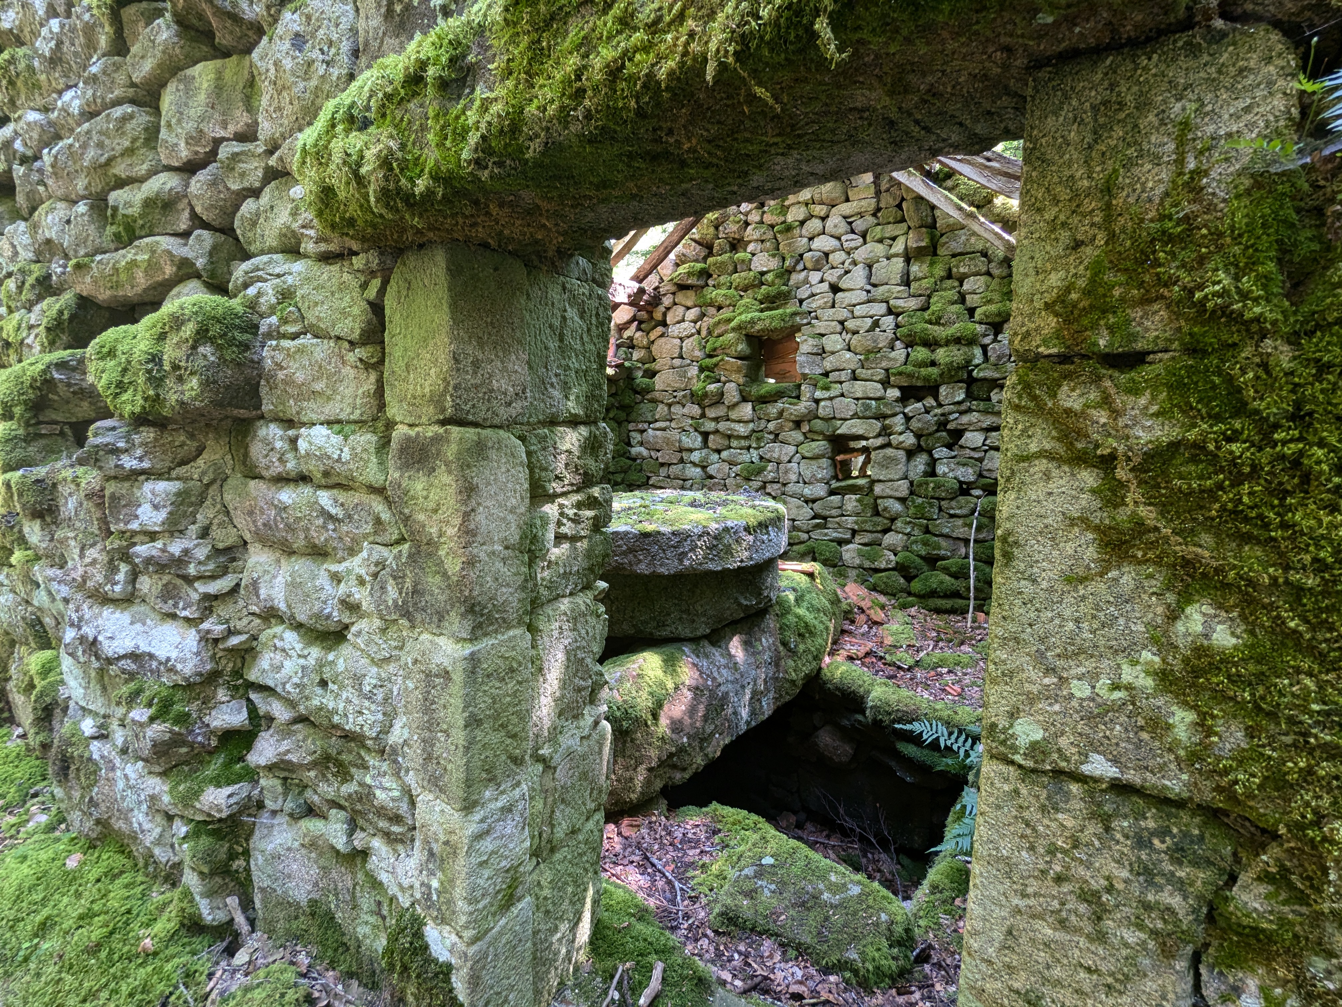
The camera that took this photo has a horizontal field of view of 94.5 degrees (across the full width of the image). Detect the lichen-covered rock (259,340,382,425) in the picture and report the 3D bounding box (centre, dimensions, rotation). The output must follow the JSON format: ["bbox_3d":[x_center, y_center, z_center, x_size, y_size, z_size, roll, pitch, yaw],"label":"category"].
[{"bbox_3d":[-0.830,-0.320,1.666,0.503,0.209,0.240,5,8,28],"label":"lichen-covered rock"}]

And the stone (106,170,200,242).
[{"bbox_3d":[-1.472,-0.876,1.906,0.543,0.184,0.220,5,8,28],"label":"stone"}]

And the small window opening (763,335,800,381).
[{"bbox_3d":[0.923,-1.210,5.200,0.330,0.400,0.200,4,8,26],"label":"small window opening"}]

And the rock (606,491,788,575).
[{"bbox_3d":[-0.083,0.102,2.785,1.200,0.170,1.200,0,7,0],"label":"rock"}]

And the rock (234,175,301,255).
[{"bbox_3d":[-1.181,-0.844,1.812,0.190,0.208,0.157,5,8,31],"label":"rock"}]

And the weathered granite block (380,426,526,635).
[{"bbox_3d":[-0.569,0.050,1.670,0.280,0.500,0.250,4,8,31],"label":"weathered granite block"}]

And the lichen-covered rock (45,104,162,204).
[{"bbox_3d":[-2.088,-1.290,2.285,0.421,0.317,0.269,5,8,31],"label":"lichen-covered rock"}]

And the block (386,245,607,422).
[{"bbox_3d":[-0.420,-0.393,1.610,0.236,0.373,0.538,5,8,31],"label":"block"}]

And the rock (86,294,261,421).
[{"bbox_3d":[-1.289,-0.371,1.688,0.329,0.283,0.350,5,8,28],"label":"rock"}]

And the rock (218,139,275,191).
[{"bbox_3d":[-1.258,-1.000,1.835,0.170,0.136,0.127,5,8,31],"label":"rock"}]

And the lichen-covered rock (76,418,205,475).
[{"bbox_3d":[-2.040,-0.220,2.385,0.406,0.208,0.240,5,8,31],"label":"lichen-covered rock"}]

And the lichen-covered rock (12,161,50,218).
[{"bbox_3d":[-2.646,-1.300,2.564,0.159,0.218,0.125,5,8,31],"label":"lichen-covered rock"}]

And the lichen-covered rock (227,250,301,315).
[{"bbox_3d":[-1.015,-0.589,1.724,0.335,0.154,0.220,5,8,28],"label":"lichen-covered rock"}]

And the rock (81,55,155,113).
[{"bbox_3d":[-2.192,-1.649,2.457,0.320,0.165,0.180,4,8,30],"label":"rock"}]

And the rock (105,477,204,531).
[{"bbox_3d":[-1.603,-0.010,2.047,0.424,0.174,0.200,3,7,15],"label":"rock"}]

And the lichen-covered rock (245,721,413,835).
[{"bbox_3d":[-0.930,0.730,1.685,0.480,0.220,0.230,3,7,23],"label":"lichen-covered rock"}]

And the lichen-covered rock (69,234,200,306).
[{"bbox_3d":[-2.064,-0.878,2.382,0.560,0.200,0.250,4,8,30],"label":"lichen-covered rock"}]

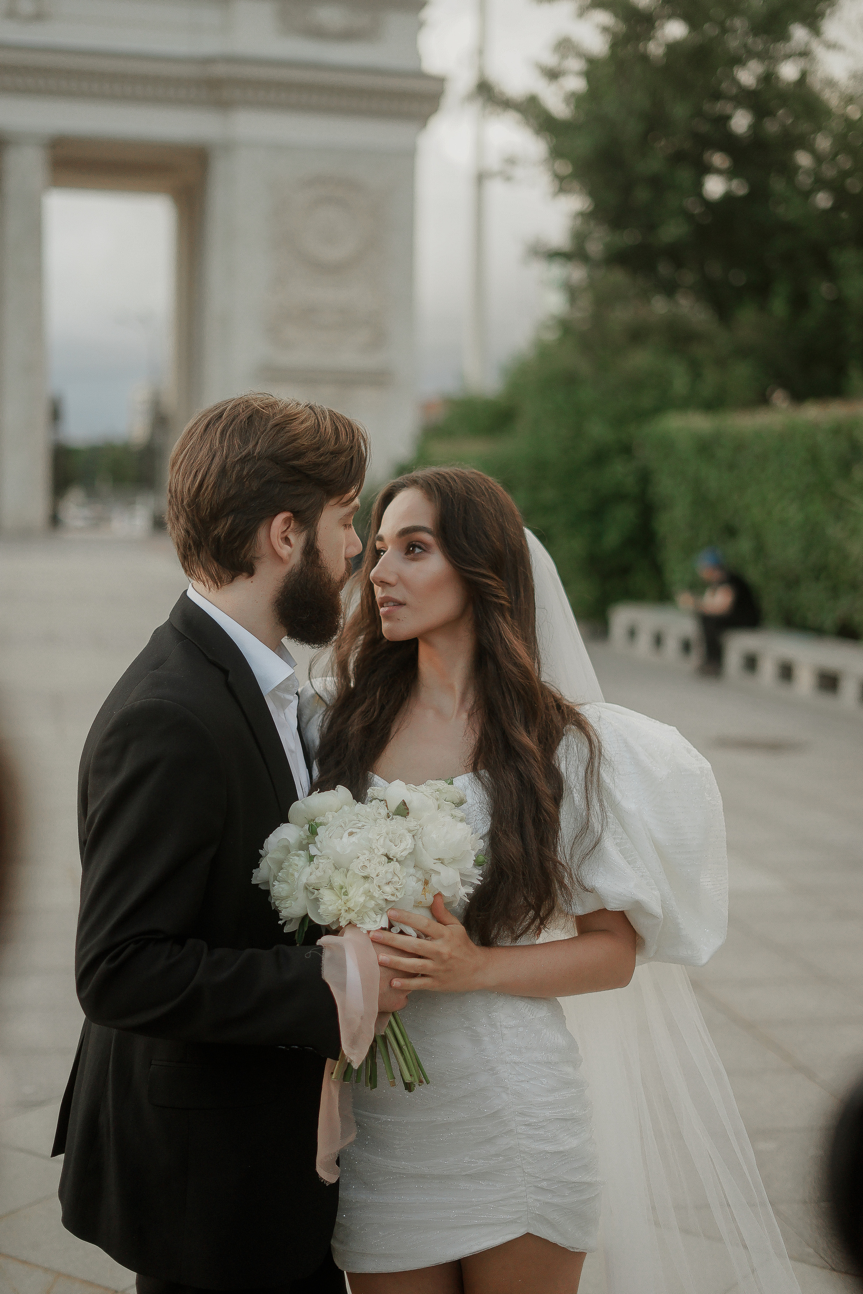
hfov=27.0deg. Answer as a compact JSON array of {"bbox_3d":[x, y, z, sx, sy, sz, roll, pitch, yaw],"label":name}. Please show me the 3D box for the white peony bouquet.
[{"bbox_3d":[-0.072,0.332,2.060,0.260,0.345,0.235,0,15,0],"label":"white peony bouquet"}]

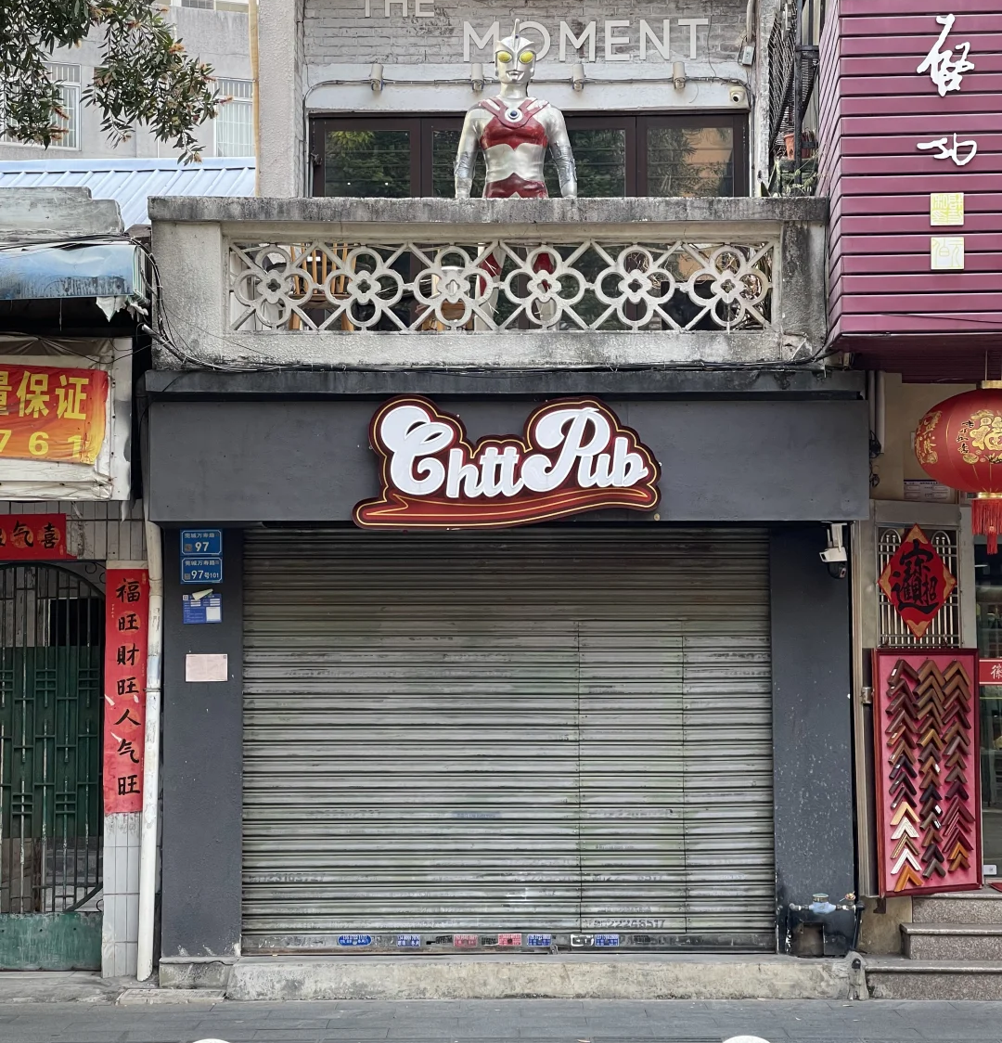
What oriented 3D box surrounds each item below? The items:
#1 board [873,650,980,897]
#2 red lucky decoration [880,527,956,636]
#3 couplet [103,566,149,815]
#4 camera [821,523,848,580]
[{"bbox_3d":[2.206,1.296,12.750,0.700,1.240,0.050,3,-5,-37],"label":"board"},{"bbox_3d":[2.183,0.315,12.950,0.580,0.610,0.015,2,-5,-33],"label":"red lucky decoration"},{"bbox_3d":[-1.919,0.863,12.650,0.220,1.270,0.010,0,-4,0],"label":"couplet"},{"bbox_3d":[1.661,0.151,12.300,0.130,0.285,0.100,2,-4,-30],"label":"camera"}]

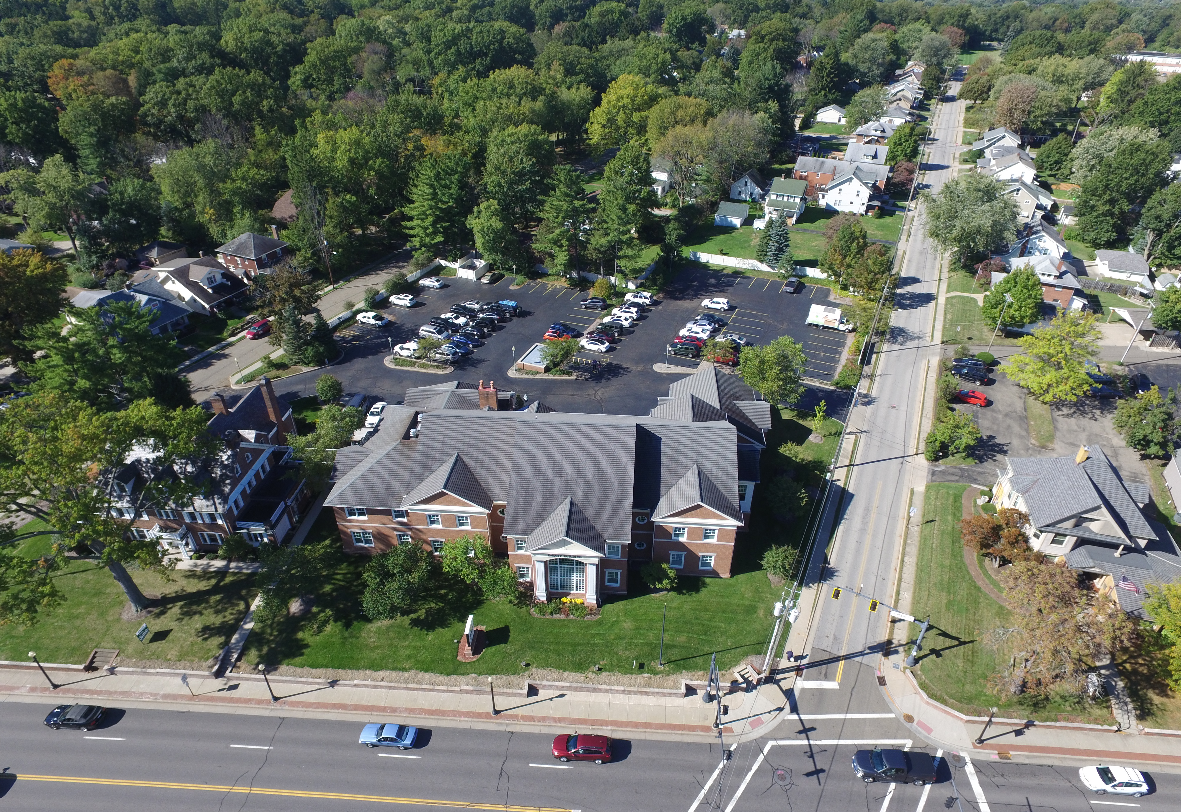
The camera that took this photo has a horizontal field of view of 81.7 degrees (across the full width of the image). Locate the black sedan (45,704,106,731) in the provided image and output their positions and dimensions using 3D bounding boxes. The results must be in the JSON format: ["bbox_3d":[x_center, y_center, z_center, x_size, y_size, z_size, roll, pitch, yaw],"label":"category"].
[{"bbox_3d":[-42.364,25.570,56.217,4.500,1.400,1.780,2,34,3],"label":"black sedan"}]

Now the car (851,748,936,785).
[{"bbox_3d":[23.621,28.074,53.249,5.750,1.900,2.030,2,33,3],"label":"car"}]

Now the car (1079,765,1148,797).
[{"bbox_3d":[40.233,28.611,52.395,4.420,1.570,1.780,3,33,4],"label":"car"}]

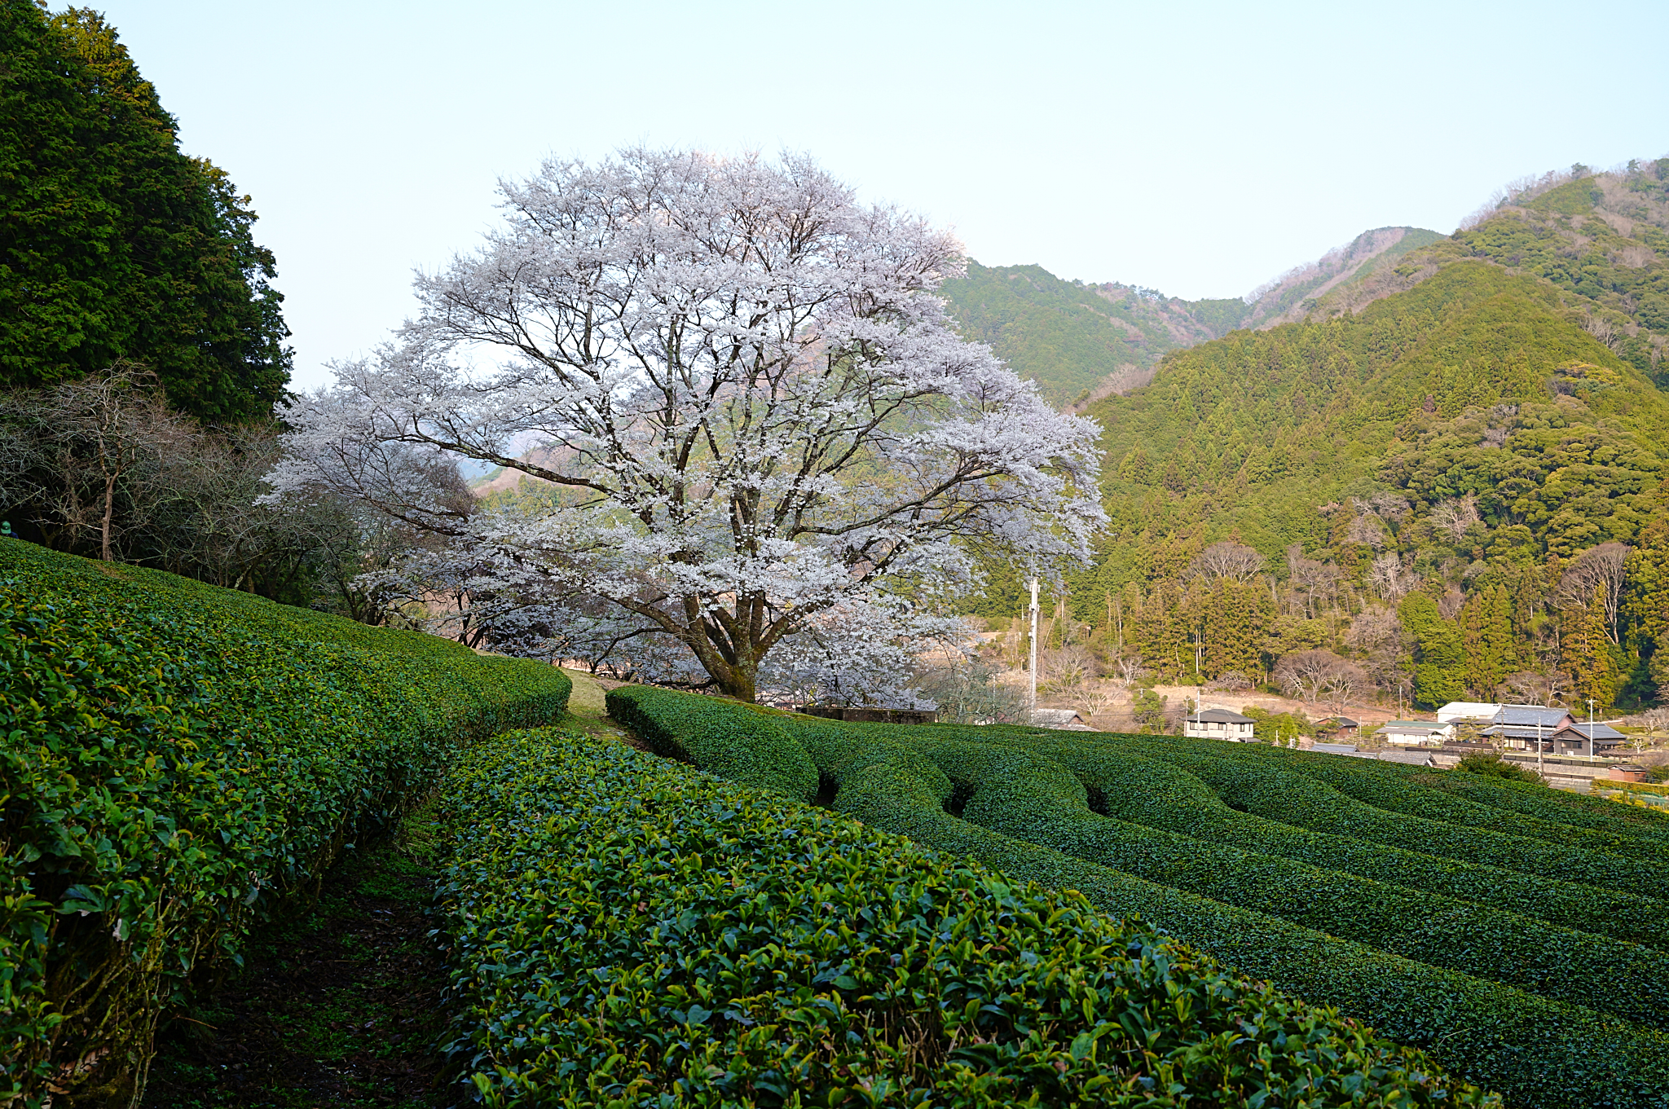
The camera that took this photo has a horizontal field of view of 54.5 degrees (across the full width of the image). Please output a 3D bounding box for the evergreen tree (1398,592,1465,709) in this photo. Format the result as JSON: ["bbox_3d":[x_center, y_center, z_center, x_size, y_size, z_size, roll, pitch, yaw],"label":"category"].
[{"bbox_3d":[111.260,17.980,302.000,12.390,22.350,11.500,0,0,0],"label":"evergreen tree"}]

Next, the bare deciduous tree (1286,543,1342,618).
[{"bbox_3d":[97.680,5.710,330.000,11.410,15.660,10.500,0,0,0],"label":"bare deciduous tree"}]

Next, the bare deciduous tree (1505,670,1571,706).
[{"bbox_3d":[128.450,25.120,296.000,11.900,8.330,11.000,0,0,0],"label":"bare deciduous tree"}]

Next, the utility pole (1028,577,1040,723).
[{"bbox_3d":[26.780,13.240,218.000,1.000,20.800,1.000,1,-2,7],"label":"utility pole"}]

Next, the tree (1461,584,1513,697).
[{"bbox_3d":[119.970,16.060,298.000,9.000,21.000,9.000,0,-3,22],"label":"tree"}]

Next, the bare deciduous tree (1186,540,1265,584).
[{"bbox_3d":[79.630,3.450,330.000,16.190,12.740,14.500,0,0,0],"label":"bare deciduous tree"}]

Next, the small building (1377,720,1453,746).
[{"bbox_3d":[97.580,29.970,272.000,10.500,4.500,8.000,0,0,31],"label":"small building"}]

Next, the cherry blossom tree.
[{"bbox_3d":[-4.220,-3.550,46.000,23.790,15.980,22.000,0,0,0],"label":"cherry blossom tree"}]

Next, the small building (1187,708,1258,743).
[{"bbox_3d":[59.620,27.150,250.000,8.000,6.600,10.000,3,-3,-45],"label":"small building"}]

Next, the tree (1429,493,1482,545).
[{"bbox_3d":[139.900,-7.630,365.000,11.500,12.200,11.000,0,-3,21],"label":"tree"}]

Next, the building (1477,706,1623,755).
[{"bbox_3d":[118.350,29.210,268.000,20.000,7.800,11.000,0,0,33],"label":"building"}]

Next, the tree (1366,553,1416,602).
[{"bbox_3d":[117.330,4.950,342.000,10.000,11.000,10.000,0,-3,19],"label":"tree"}]

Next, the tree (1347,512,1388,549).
[{"bbox_3d":[118.800,-5.240,362.000,9.500,9.000,9.000,0,-3,18],"label":"tree"}]

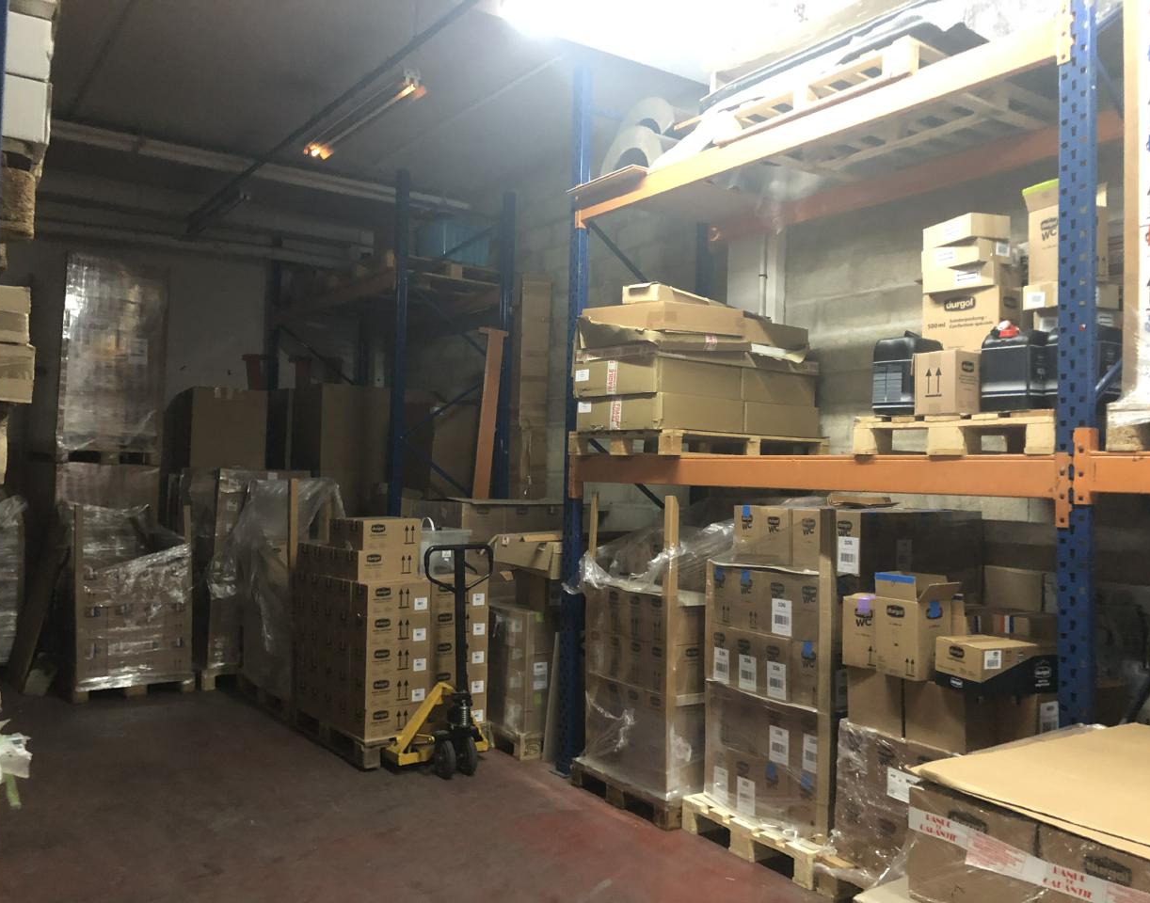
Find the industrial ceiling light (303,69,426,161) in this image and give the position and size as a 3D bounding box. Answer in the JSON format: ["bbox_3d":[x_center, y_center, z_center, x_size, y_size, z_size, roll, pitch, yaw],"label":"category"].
[{"bbox_3d":[-1.297,-1.996,5.883,0.180,0.130,1.530,2,-2,-35],"label":"industrial ceiling light"}]

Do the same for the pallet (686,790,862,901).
[{"bbox_3d":[1.235,1.725,4.617,1.200,0.145,0.810,2,-2,-35],"label":"pallet"}]

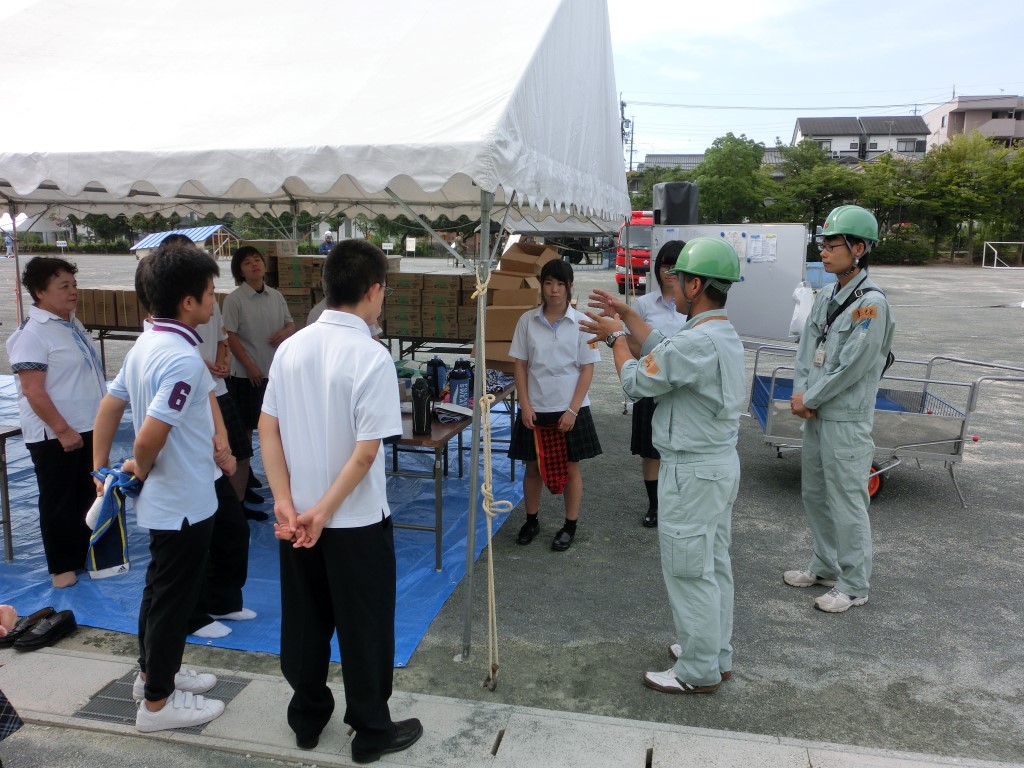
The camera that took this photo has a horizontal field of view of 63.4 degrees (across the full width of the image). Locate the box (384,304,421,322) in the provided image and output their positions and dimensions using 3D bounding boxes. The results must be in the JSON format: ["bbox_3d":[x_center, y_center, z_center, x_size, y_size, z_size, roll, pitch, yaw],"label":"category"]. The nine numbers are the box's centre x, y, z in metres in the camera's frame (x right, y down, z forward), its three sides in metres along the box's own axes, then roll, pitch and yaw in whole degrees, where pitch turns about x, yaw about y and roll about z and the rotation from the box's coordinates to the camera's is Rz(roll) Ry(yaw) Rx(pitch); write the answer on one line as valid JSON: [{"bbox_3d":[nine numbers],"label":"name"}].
[{"bbox_3d":[-1.060,-0.749,8.587,0.379,0.162,0.400,2,10,10],"label":"box"}]

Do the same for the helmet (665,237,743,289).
[{"bbox_3d":[0.704,-0.453,3.039,0.275,0.170,0.215,6,12,28],"label":"helmet"}]

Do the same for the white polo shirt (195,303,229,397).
[{"bbox_3d":[-1.864,-0.195,4.924,0.480,0.630,0.280,-5,12,-30],"label":"white polo shirt"}]

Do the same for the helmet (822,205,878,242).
[{"bbox_3d":[1.558,-0.742,3.829,0.275,0.170,0.215,-1,11,-4],"label":"helmet"}]

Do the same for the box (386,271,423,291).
[{"bbox_3d":[-1.106,-1.131,9.081,0.405,0.172,0.370,3,10,13],"label":"box"}]

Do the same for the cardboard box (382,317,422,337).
[{"bbox_3d":[-1.058,-0.594,8.614,0.380,0.153,0.400,2,10,10],"label":"cardboard box"}]

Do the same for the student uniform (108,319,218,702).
[{"bbox_3d":[-1.248,0.448,2.954,0.330,1.350,0.470,-6,12,-31],"label":"student uniform"}]

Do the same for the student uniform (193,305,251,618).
[{"bbox_3d":[-1.317,0.375,3.572,0.330,1.360,0.430,1,10,3],"label":"student uniform"}]

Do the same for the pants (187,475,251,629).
[{"bbox_3d":[-1.326,0.630,3.618,0.310,0.860,0.360,1,10,-1],"label":"pants"}]

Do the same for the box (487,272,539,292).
[{"bbox_3d":[0.011,-0.751,6.218,0.380,0.180,0.310,-1,11,-3],"label":"box"}]

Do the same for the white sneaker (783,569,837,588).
[{"bbox_3d":[1.557,0.984,4.326,0.285,0.110,0.105,-1,10,-6],"label":"white sneaker"}]

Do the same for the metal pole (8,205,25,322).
[{"bbox_3d":[-5.948,-1.070,10.023,0.045,2.080,0.045,3,10,13],"label":"metal pole"}]

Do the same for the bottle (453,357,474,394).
[{"bbox_3d":[-0.297,-0.024,5.195,0.105,0.270,0.105,0,11,0],"label":"bottle"}]

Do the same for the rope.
[{"bbox_3d":[-0.095,0.367,3.205,0.140,1.618,0.250,2,10,6],"label":"rope"}]

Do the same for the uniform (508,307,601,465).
[{"bbox_3d":[0.227,-0.002,4.610,0.520,0.875,0.320,2,11,12],"label":"uniform"}]

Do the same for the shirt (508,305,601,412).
[{"bbox_3d":[0.227,-0.137,4.585,0.500,0.600,0.260,2,11,12],"label":"shirt"}]

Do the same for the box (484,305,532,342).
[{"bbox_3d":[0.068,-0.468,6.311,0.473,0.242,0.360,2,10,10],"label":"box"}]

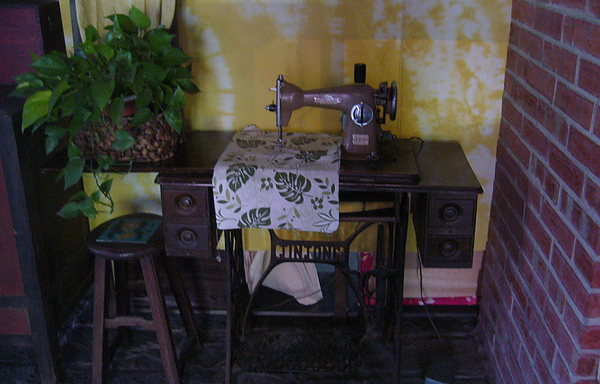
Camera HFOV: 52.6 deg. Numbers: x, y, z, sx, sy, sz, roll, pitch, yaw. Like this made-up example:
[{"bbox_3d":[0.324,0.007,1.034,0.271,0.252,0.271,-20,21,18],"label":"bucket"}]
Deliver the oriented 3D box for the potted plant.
[{"bbox_3d":[-0.563,-0.258,1.782,0.535,0.550,0.420,2,22,5],"label":"potted plant"}]

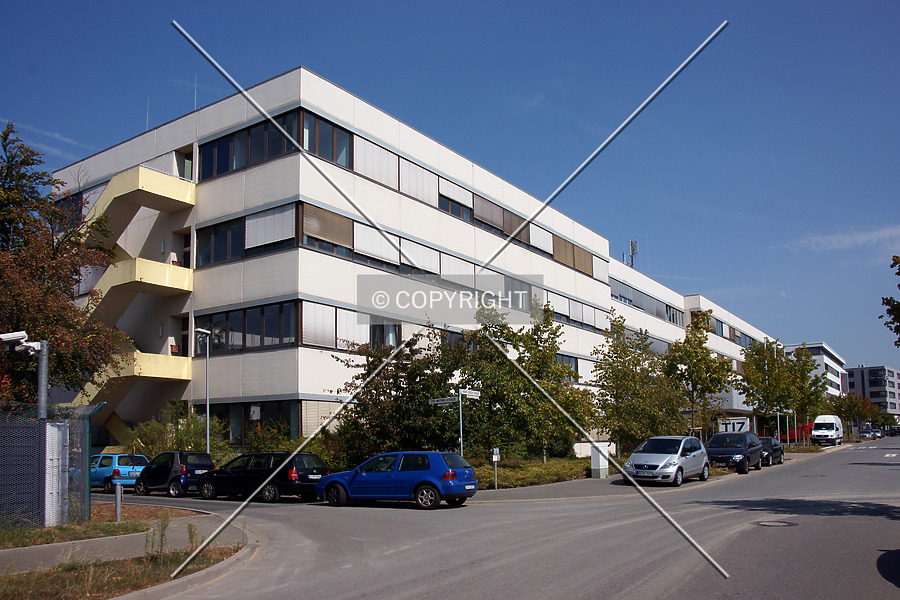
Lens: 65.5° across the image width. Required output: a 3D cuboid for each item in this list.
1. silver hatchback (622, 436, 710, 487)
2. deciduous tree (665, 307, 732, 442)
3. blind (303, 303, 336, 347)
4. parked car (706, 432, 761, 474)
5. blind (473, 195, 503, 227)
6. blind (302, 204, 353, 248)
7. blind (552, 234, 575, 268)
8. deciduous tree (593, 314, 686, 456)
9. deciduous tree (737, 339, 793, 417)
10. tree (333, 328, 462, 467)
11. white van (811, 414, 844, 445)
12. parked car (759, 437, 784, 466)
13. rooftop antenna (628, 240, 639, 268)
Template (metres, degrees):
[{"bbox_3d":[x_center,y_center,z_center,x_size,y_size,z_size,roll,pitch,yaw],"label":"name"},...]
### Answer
[{"bbox_3d":[7.184,5.265,23.205,1.760,1.590,3.840,-9,-14,39],"label":"silver hatchback"},{"bbox_3d":[10.413,3.875,29.283,2.900,6.843,2.900,-7,-11,33],"label":"deciduous tree"},{"bbox_3d":[-5.541,1.087,29.788,0.100,1.734,1.913,-8,-13,34],"label":"blind"},{"bbox_3d":[12.900,6.980,32.200,1.980,1.770,4.800,-8,-13,34],"label":"parked car"},{"bbox_3d":[2.398,-5.327,42.740,0.100,1.426,3.436,-7,-11,33],"label":"blind"},{"bbox_3d":[-5.000,-2.982,28.656,0.100,1.250,2.800,-7,-13,34],"label":"blind"},{"bbox_3d":[8.387,-3.523,51.467,0.100,1.918,3.357,-7,-11,33],"label":"blind"},{"bbox_3d":[8.668,4.122,32.800,4.400,7.280,4.400,-7,-13,34],"label":"deciduous tree"},{"bbox_3d":[18.800,5.950,41.400,3.300,7.300,3.300,-8,-13,34],"label":"deciduous tree"},{"bbox_3d":[-1.775,3.762,24.323,4.600,5.520,4.400,0,-11,0],"label":"tree"},{"bbox_3d":[34.700,12.150,64.600,2.000,2.700,5.900,-8,-13,34],"label":"white van"},{"bbox_3d":[16.489,8.099,37.473,1.760,1.430,4.400,-7,-11,33],"label":"parked car"},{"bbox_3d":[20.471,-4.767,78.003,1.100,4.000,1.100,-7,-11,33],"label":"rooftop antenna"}]

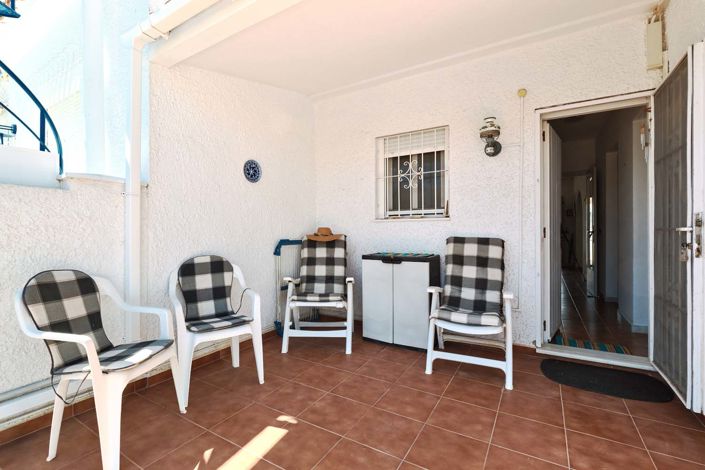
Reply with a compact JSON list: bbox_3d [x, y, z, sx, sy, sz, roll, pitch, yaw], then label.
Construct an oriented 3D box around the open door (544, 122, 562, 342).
[{"bbox_3d":[1.985,-0.025,2.886,0.045,1.980,0.690,0,0,45],"label":"open door"}]

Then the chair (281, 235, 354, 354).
[{"bbox_3d":[-0.315,0.545,3.000,0.650,1.075,0.680,0,0,2],"label":"chair"}]

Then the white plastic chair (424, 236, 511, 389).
[{"bbox_3d":[0.983,0.552,2.452,0.615,1.066,0.690,0,0,25],"label":"white plastic chair"}]

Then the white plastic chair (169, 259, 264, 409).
[{"bbox_3d":[-1.000,0.635,2.165,0.575,0.900,0.550,0,0,-39],"label":"white plastic chair"}]

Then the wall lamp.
[{"bbox_3d":[1.250,-0.885,2.645,0.180,0.320,0.240,0,0,28],"label":"wall lamp"}]

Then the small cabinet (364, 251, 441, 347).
[{"bbox_3d":[0.514,0.648,3.042,0.690,0.873,0.385,0,0,30],"label":"small cabinet"}]

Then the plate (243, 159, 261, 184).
[{"bbox_3d":[-0.960,-0.618,2.855,0.025,0.220,0.220,0,0,31],"label":"plate"}]

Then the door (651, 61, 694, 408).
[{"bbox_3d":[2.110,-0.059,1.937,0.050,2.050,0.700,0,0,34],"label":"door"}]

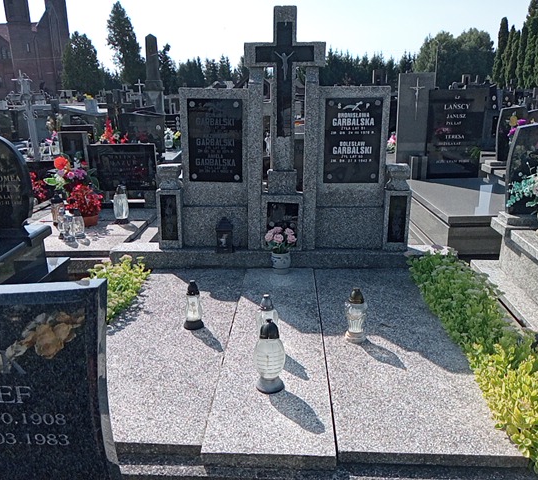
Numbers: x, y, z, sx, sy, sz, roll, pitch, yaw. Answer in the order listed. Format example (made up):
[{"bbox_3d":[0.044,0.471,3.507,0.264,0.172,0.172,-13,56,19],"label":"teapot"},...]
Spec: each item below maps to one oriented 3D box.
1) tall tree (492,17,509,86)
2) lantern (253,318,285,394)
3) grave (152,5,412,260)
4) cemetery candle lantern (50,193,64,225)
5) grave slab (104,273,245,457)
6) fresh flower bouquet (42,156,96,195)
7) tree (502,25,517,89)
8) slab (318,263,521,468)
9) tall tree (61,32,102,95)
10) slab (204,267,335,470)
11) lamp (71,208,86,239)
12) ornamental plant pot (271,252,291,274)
[{"bbox_3d":[19.036,-14.663,42.793,1.350,7.046,1.350,1,17,2],"label":"tall tree"},{"bbox_3d":[0.004,0.480,2.190,0.133,0.315,0.133,1,15,3],"label":"lantern"},{"bbox_3d":[0.087,-0.682,3.469,1.730,1.624,0.280,1,16,2],"label":"grave"},{"bbox_3d":[-1.962,-0.291,4.792,0.130,0.295,0.130,1,17,2],"label":"cemetery candle lantern"},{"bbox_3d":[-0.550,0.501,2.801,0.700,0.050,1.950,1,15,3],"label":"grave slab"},{"bbox_3d":[-1.774,-0.574,4.626,0.470,0.359,0.420,1,16,2],"label":"fresh flower bouquet"},{"bbox_3d":[19.733,-14.277,42.706,1.250,6.200,1.250,1,16,2],"label":"tree"},{"bbox_3d":[0.641,0.522,2.824,0.676,0.050,1.929,1,17,3],"label":"slab"},{"bbox_3d":[-18.169,-16.175,51.034,3.960,8.100,3.960,1,15,3],"label":"tall tree"},{"bbox_3d":[0.042,0.522,2.837,0.496,0.050,1.955,1,17,3],"label":"slab"},{"bbox_3d":[-1.710,-0.157,4.630,0.118,0.255,0.118,1,15,3],"label":"lamp"},{"bbox_3d":[0.089,0.160,3.684,0.140,0.140,0.140,1,15,3],"label":"ornamental plant pot"}]

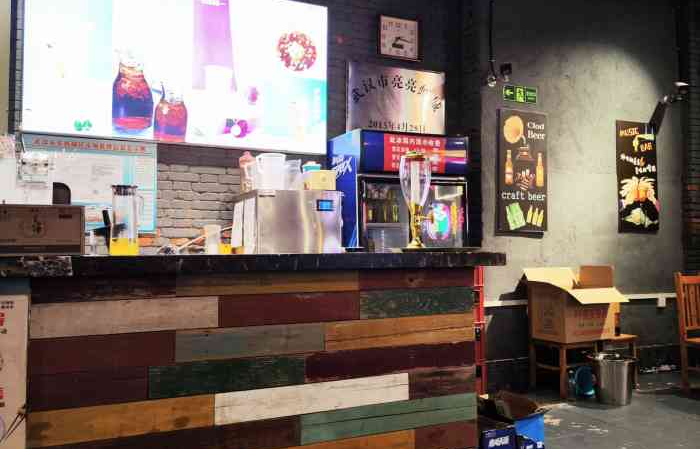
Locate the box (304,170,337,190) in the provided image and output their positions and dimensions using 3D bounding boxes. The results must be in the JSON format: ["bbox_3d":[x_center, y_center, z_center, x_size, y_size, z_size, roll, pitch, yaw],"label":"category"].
[{"bbox_3d":[-0.198,-0.286,4.494,0.210,0.145,0.140,1,-2,-26],"label":"box"}]

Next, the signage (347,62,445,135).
[{"bbox_3d":[0.378,-0.953,5.204,0.907,0.610,0.030,1,-2,-26],"label":"signage"}]

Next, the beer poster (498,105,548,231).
[{"bbox_3d":[1.448,-0.436,5.416,0.510,1.020,0.030,1,-2,-26],"label":"beer poster"}]

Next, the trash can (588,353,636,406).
[{"bbox_3d":[1.980,1.170,4.872,0.315,0.330,0.315,1,-2,-26],"label":"trash can"}]

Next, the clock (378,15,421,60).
[{"bbox_3d":[0.399,-1.510,5.265,0.345,0.335,0.045,1,-2,-26],"label":"clock"}]

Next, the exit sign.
[{"bbox_3d":[1.431,-1.089,5.431,0.355,0.140,0.025,1,-2,-26],"label":"exit sign"}]

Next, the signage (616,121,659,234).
[{"bbox_3d":[2.661,-0.436,6.005,0.510,1.020,0.025,1,-2,-26],"label":"signage"}]

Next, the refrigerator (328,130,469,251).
[{"bbox_3d":[0.350,0.355,4.784,0.882,1.954,0.585,1,-2,-26],"label":"refrigerator"}]

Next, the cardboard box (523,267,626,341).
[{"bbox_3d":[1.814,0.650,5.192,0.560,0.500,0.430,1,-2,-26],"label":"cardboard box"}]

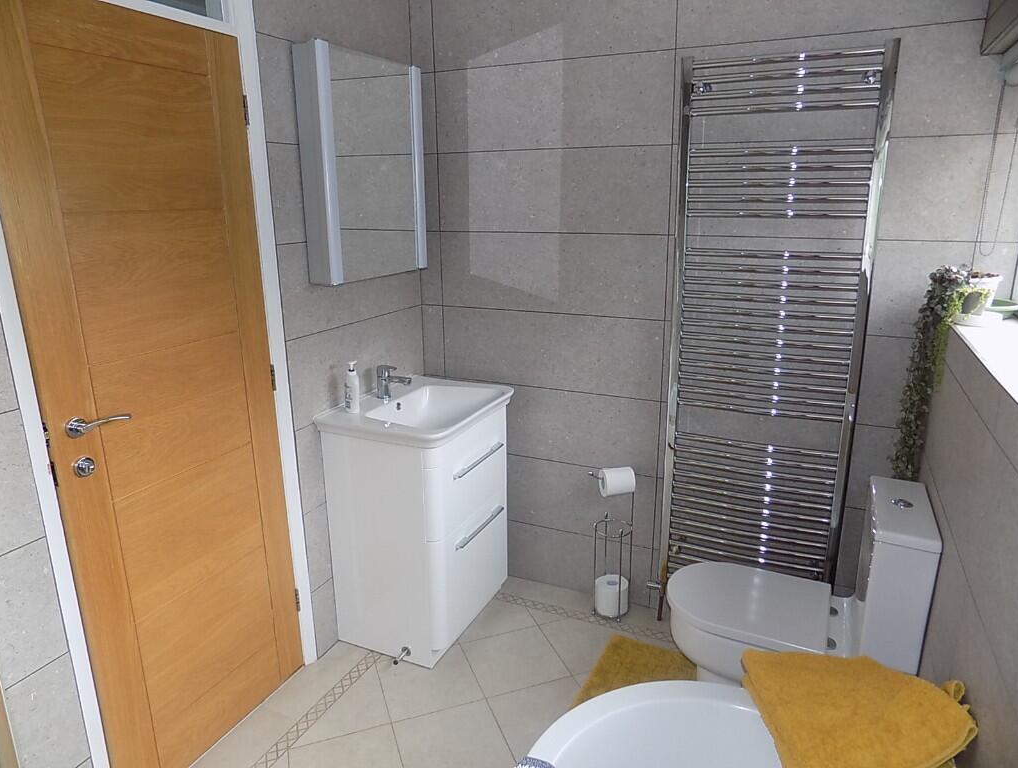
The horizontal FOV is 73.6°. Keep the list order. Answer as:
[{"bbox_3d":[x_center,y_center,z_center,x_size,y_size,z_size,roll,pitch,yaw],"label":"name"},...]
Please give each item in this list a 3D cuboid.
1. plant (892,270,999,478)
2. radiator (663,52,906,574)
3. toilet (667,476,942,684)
[{"bbox_3d":[1.279,0.001,1.984,0.210,0.650,0.170,6,17,24],"label":"plant"},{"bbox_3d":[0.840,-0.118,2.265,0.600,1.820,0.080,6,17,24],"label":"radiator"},{"bbox_3d":[0.764,0.673,1.891,0.649,0.801,0.392,6,17,24],"label":"toilet"}]

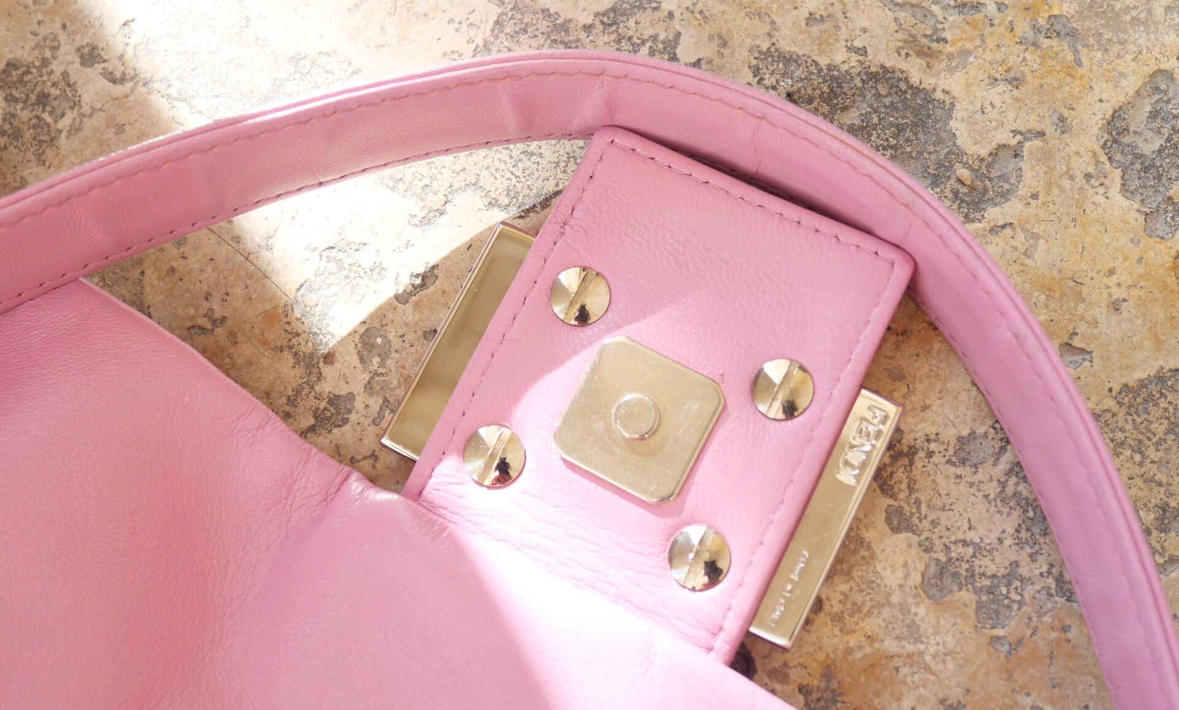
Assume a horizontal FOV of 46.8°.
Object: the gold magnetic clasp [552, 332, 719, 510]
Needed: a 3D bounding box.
[{"bbox_3d":[0.008,0.009,0.208,0.021,0.004,0.021,25,78,14],"label":"gold magnetic clasp"}]

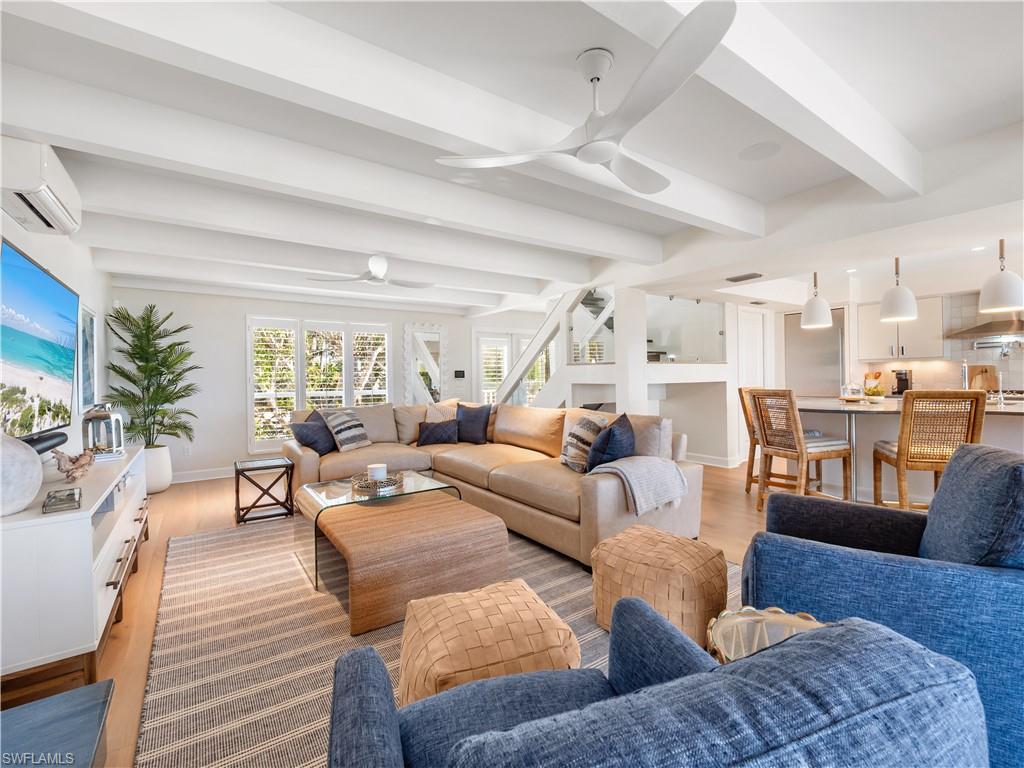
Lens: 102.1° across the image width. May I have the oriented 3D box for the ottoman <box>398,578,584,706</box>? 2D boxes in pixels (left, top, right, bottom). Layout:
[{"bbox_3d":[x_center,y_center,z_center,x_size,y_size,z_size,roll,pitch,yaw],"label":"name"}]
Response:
[{"bbox_3d":[-0.080,0.938,1.325,0.460,0.365,0.460,0,0,-22],"label":"ottoman"}]

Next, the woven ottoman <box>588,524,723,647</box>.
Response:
[{"bbox_3d":[0.722,0.938,2.010,0.480,0.365,0.480,0,0,36],"label":"woven ottoman"}]

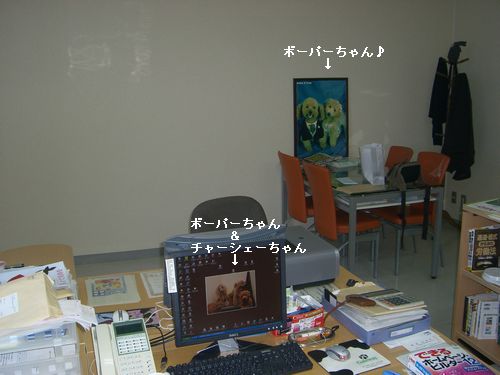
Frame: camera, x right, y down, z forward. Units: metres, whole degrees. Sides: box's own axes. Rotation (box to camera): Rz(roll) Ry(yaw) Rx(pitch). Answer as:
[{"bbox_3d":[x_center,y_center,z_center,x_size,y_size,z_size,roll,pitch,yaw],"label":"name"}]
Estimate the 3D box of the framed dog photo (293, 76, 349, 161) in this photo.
[{"bbox_3d":[0.666,-0.610,5.013,0.545,0.757,0.030,-5,13,-18],"label":"framed dog photo"}]

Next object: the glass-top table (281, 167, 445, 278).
[{"bbox_3d":[0.847,0.249,4.500,0.760,0.710,1.240,-5,13,-17],"label":"glass-top table"}]

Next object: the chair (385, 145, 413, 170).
[{"bbox_3d":[1.106,0.105,4.806,0.520,0.870,0.430,-5,13,-18],"label":"chair"}]

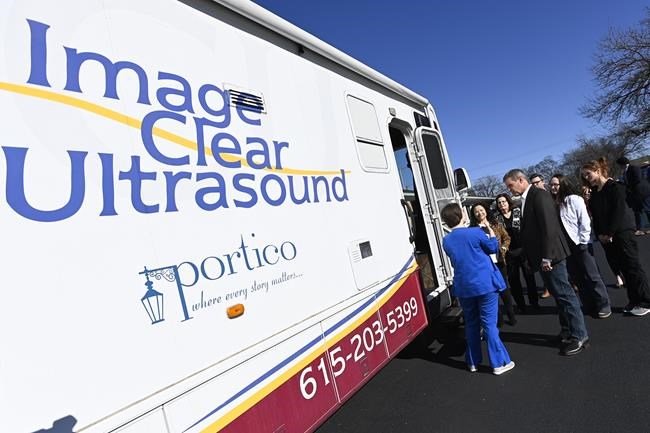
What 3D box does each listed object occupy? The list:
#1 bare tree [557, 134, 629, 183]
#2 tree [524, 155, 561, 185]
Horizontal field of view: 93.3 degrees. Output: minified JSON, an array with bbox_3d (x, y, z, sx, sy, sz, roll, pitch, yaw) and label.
[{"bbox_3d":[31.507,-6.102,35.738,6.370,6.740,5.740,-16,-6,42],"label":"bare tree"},{"bbox_3d":[35.360,-6.189,48.115,5.870,7.040,5.280,-15,-5,37],"label":"tree"}]

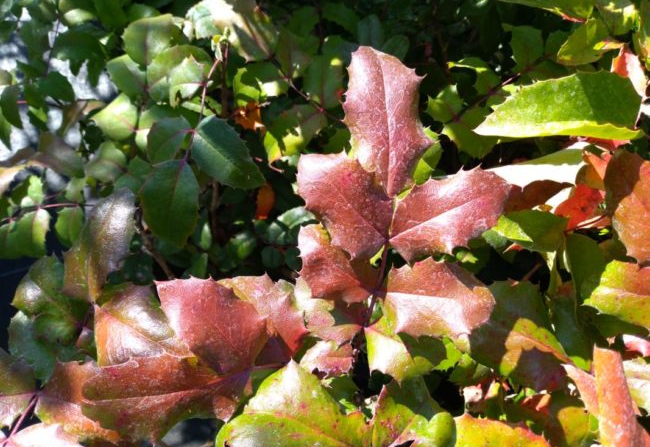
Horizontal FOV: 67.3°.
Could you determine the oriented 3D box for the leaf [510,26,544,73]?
[{"bbox_3d":[0.220,-0.189,0.530,0.034,0.053,0.010,-2,-2,17],"label":"leaf"}]

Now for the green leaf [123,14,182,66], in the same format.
[{"bbox_3d":[-0.145,-0.153,0.410,0.048,0.014,0.047,8,78,2],"label":"green leaf"}]

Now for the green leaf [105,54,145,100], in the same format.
[{"bbox_3d":[-0.207,-0.153,0.510,0.049,0.011,0.040,38,79,-8],"label":"green leaf"}]

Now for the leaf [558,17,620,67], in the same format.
[{"bbox_3d":[0.187,-0.128,0.350,0.046,0.012,0.030,-32,82,-5],"label":"leaf"}]

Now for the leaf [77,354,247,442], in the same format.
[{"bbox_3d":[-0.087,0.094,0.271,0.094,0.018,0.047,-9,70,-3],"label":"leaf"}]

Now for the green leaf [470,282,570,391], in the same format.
[{"bbox_3d":[0.144,0.083,0.360,0.078,0.020,0.066,40,73,7],"label":"green leaf"}]

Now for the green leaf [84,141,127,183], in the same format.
[{"bbox_3d":[-0.238,-0.067,0.530,0.043,0.012,0.046,14,76,-12],"label":"green leaf"}]

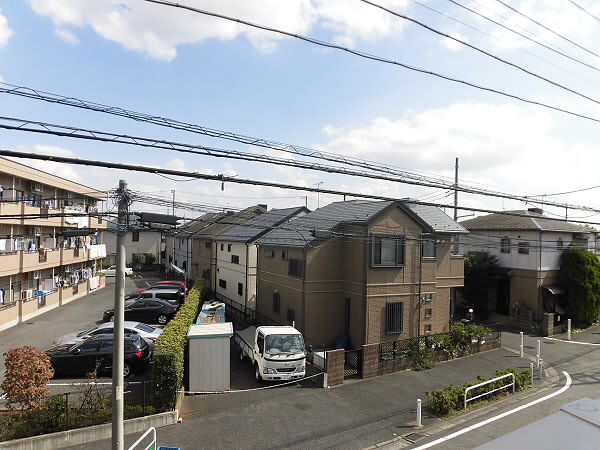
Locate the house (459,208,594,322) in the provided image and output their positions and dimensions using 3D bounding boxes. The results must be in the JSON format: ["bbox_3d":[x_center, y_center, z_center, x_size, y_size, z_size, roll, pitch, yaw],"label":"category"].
[{"bbox_3d":[17.130,2.744,33.125,8.000,7.900,8.500,2,-1,-32],"label":"house"}]

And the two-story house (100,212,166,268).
[{"bbox_3d":[-26.424,2.651,66.278,8.800,8.300,8.000,1,-2,-19],"label":"two-story house"}]

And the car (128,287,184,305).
[{"bbox_3d":[-9.970,5.189,27.811,4.350,1.500,1.720,1,-1,-10],"label":"car"}]

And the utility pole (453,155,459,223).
[{"bbox_3d":[13.483,0.401,35.988,0.320,12.700,0.320,2,-2,-25],"label":"utility pole"}]

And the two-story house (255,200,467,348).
[{"bbox_3d":[3.288,2.465,24.905,10.100,7.750,8.300,1,-1,-30],"label":"two-story house"}]

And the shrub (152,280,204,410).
[{"bbox_3d":[-6.012,5.082,22.988,0.850,1.700,20.000,1,-1,-10],"label":"shrub"}]

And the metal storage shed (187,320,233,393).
[{"bbox_3d":[-3.376,4.947,15.715,1.550,2.020,2.000,1,-2,-12],"label":"metal storage shed"}]

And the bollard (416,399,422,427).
[{"bbox_3d":[3.710,5.817,12.907,0.120,0.830,0.120,1,-1,-30],"label":"bollard"}]

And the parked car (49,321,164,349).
[{"bbox_3d":[-8.446,5.031,18.632,4.620,1.450,1.750,1,-1,-10],"label":"parked car"}]

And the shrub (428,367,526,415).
[{"bbox_3d":[6.473,5.769,14.715,4.950,0.640,0.750,2,-2,-33],"label":"shrub"}]

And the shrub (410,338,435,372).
[{"bbox_3d":[5.242,5.513,17.944,0.950,1.280,0.720,2,-2,-32],"label":"shrub"}]

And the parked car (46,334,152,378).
[{"bbox_3d":[-7.959,4.969,16.231,4.360,1.480,1.750,1,-1,-10],"label":"parked car"}]

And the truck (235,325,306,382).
[{"bbox_3d":[-1.486,5.298,18.417,1.700,1.980,4.660,1,-1,-21],"label":"truck"}]

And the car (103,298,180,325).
[{"bbox_3d":[-9.860,5.403,26.091,4.720,1.440,1.780,1,-2,-10],"label":"car"}]

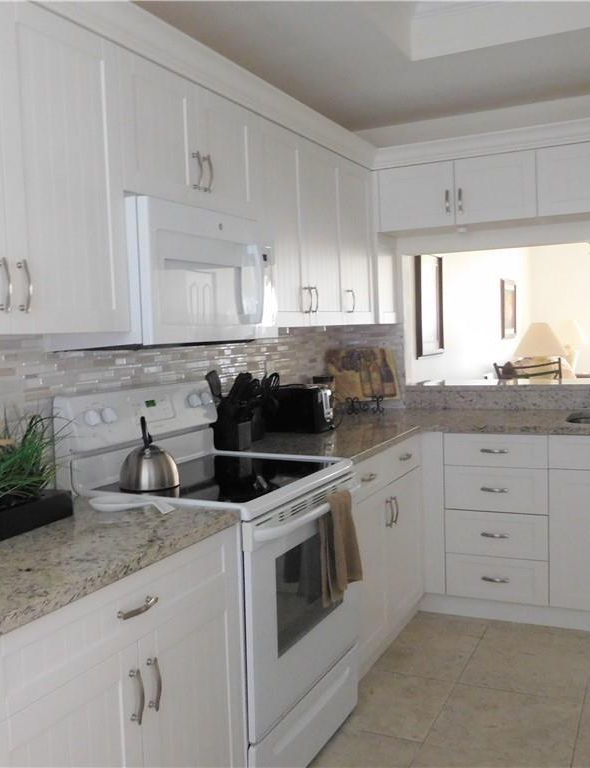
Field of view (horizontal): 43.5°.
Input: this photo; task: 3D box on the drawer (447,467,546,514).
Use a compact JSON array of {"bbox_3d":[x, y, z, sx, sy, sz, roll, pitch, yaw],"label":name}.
[{"bbox_3d":[0.994,0.458,3.519,0.459,0.208,0.451,-1,4,26],"label":"drawer"}]

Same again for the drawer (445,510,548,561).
[{"bbox_3d":[1.003,0.663,3.533,0.459,0.203,0.451,-1,4,26],"label":"drawer"}]

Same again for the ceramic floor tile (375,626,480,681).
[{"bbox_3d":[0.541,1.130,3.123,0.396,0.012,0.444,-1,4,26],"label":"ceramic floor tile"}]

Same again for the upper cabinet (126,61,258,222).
[{"bbox_3d":[-0.461,-0.744,2.404,0.342,0.383,0.749,-1,4,26],"label":"upper cabinet"}]

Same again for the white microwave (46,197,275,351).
[{"bbox_3d":[-0.404,-0.335,2.412,0.421,0.416,0.746,-1,4,26],"label":"white microwave"}]

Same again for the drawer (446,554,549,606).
[{"bbox_3d":[1.011,0.863,3.546,0.459,0.198,0.451,-1,4,26],"label":"drawer"}]

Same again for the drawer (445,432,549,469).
[{"bbox_3d":[0.987,0.282,3.507,0.459,0.143,0.451,-1,4,26],"label":"drawer"}]

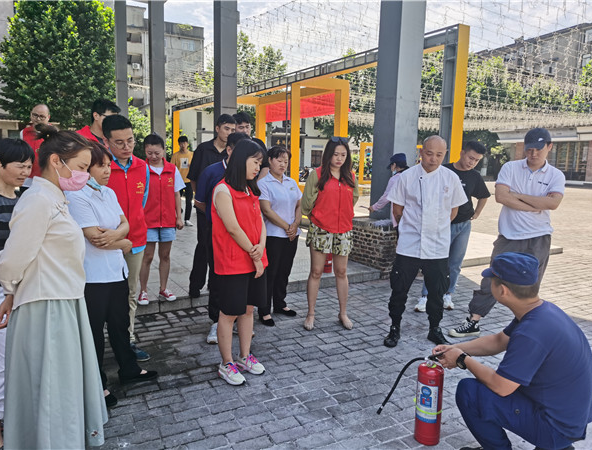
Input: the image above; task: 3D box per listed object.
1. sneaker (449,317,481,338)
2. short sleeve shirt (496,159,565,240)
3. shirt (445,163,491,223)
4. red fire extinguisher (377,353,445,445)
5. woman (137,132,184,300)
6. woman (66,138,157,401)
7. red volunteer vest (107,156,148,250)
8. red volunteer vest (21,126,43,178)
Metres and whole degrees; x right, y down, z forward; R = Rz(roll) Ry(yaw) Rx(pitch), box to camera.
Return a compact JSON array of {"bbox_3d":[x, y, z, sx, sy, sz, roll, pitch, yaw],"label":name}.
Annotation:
[{"bbox_3d":[1.456,0.869,4.025,0.290,0.140,0.105,-1,9,-14],"label":"sneaker"},{"bbox_3d":[2.090,-0.233,4.191,0.540,0.680,0.330,7,10,29],"label":"short sleeve shirt"},{"bbox_3d":[1.692,-0.328,4.800,0.540,0.640,0.280,8,11,18],"label":"shirt"},{"bbox_3d":[0.625,0.903,2.530,0.350,0.485,0.140,6,10,26],"label":"red fire extinguisher"},{"bbox_3d":[-1.254,-0.063,4.283,0.440,1.510,0.300,-2,10,-26],"label":"woman"},{"bbox_3d":[-1.098,0.266,2.838,0.430,1.520,0.460,7,10,27],"label":"woman"},{"bbox_3d":[-1.196,-0.165,3.319,0.420,0.670,0.270,-5,11,-37],"label":"red volunteer vest"},{"bbox_3d":[-2.407,-0.691,4.400,0.440,0.570,0.270,-2,9,-20],"label":"red volunteer vest"}]

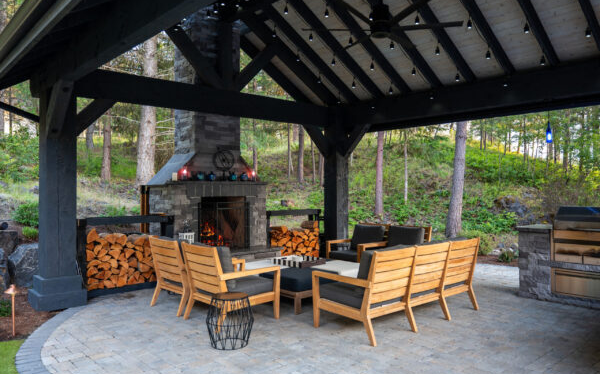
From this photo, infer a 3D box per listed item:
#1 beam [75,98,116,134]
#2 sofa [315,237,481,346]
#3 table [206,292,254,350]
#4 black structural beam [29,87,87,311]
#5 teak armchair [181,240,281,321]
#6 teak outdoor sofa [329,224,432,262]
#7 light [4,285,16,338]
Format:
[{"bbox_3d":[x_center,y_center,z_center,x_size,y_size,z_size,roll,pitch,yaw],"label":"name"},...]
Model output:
[{"bbox_3d":[-2.758,-0.973,5.997,0.200,0.210,0.660,-1,42,50],"label":"beam"},{"bbox_3d":[1.173,1.041,5.066,2.010,0.870,0.820,1,-1,-40],"label":"sofa"},{"bbox_3d":[-0.647,1.242,4.188,0.445,0.450,0.445,0,-1,0],"label":"table"},{"bbox_3d":[-3.052,0.154,5.728,0.530,2.680,0.530,1,-1,-40],"label":"black structural beam"},{"bbox_3d":[-0.758,1.041,5.000,0.840,0.870,0.710,1,-1,-40],"label":"teak armchair"},{"bbox_3d":[1.225,1.066,7.309,0.840,0.870,1.460,1,-1,-40],"label":"teak outdoor sofa"},{"bbox_3d":[-2.813,1.211,4.425,0.160,0.515,0.160,1,-1,-40],"label":"light"}]

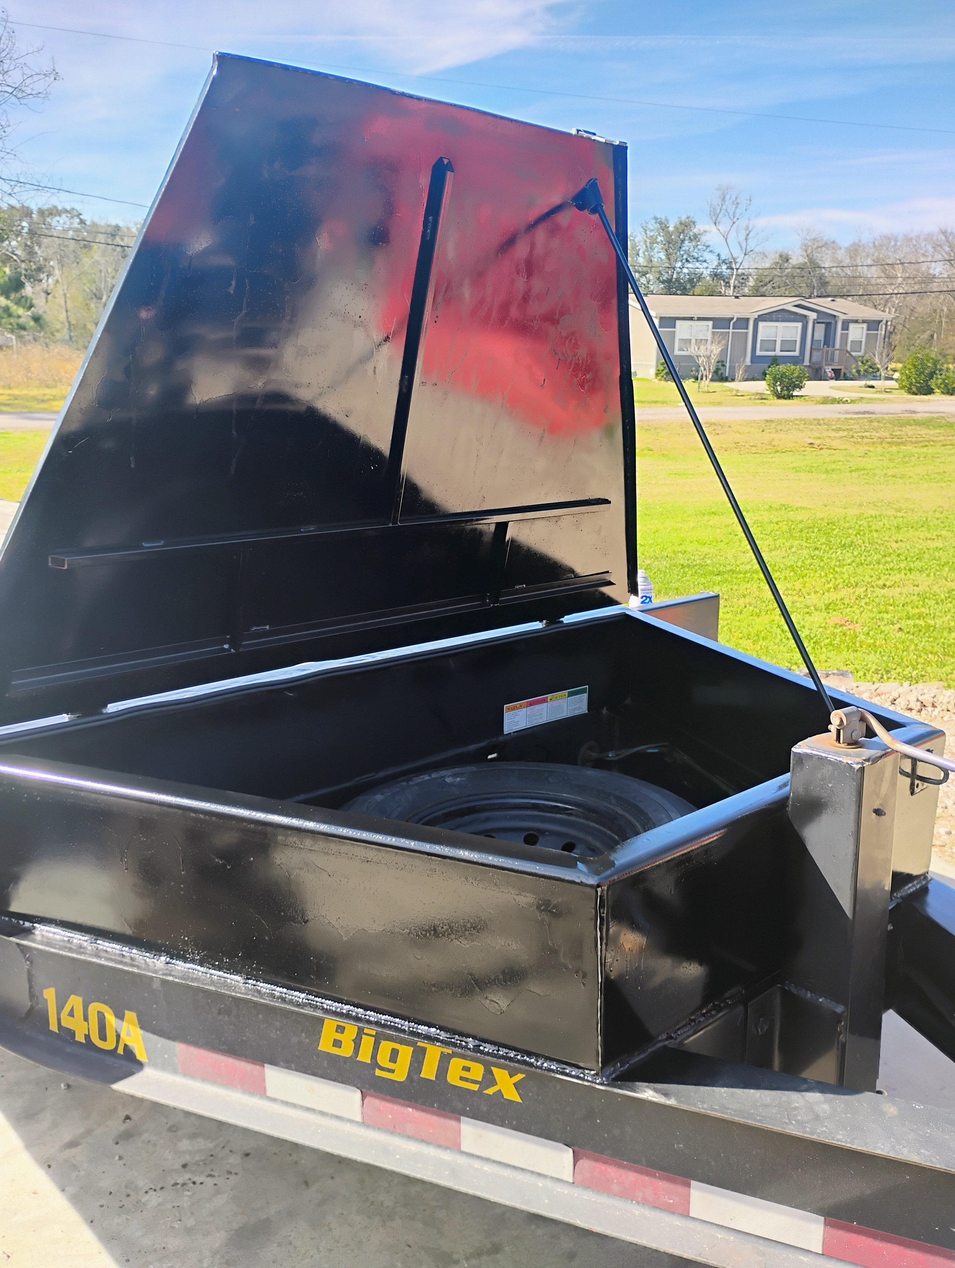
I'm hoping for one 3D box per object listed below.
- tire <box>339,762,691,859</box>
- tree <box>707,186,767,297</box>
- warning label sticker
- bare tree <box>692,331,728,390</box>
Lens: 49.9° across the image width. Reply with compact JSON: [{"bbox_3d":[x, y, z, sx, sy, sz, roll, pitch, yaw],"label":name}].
[{"bbox_3d":[0.084,0.470,2.035,0.775,0.235,0.775,-12,17,-41],"label":"tire"},{"bbox_3d":[18.000,-24.500,72.000,4.300,12.600,4.200,0,15,0],"label":"tree"},{"bbox_3d":[0.182,0.195,2.655,0.308,0.075,0.004,-12,17,-41],"label":"warning label sticker"},{"bbox_3d":[9.700,-11.400,43.000,1.500,2.400,1.400,0,15,0],"label":"bare tree"}]

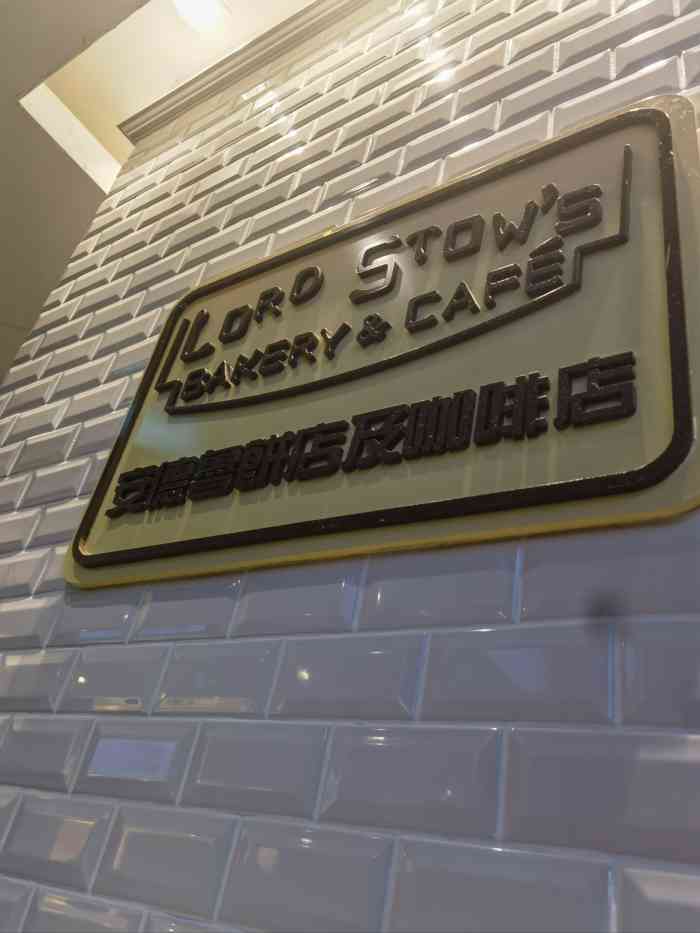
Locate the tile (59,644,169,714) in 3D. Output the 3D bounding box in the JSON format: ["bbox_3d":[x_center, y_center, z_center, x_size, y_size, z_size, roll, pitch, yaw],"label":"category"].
[{"bbox_3d":[-0.259,0.227,0.784,0.150,0.075,0.010,-11,-39,33],"label":"tile"}]

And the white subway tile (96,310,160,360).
[{"bbox_3d":[-0.396,-0.239,1.281,0.150,0.075,0.010,-11,-39,33],"label":"white subway tile"}]

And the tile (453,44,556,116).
[{"bbox_3d":[0.214,-0.545,1.031,0.150,0.075,0.010,-11,-39,33],"label":"tile"}]

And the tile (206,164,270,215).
[{"bbox_3d":[-0.212,-0.521,1.363,0.150,0.075,0.010,-11,-39,33],"label":"tile"}]

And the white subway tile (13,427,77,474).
[{"bbox_3d":[-0.502,-0.033,1.198,0.150,0.075,0.010,-11,-39,33],"label":"white subway tile"}]

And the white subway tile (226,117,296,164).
[{"bbox_3d":[-0.183,-0.650,1.446,0.150,0.075,0.010,-11,-39,33],"label":"white subway tile"}]

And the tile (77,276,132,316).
[{"bbox_3d":[-0.493,-0.342,1.446,0.150,0.075,0.010,-11,-39,33],"label":"tile"}]

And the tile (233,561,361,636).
[{"bbox_3d":[-0.056,0.125,0.701,0.150,0.075,0.010,-11,-39,33],"label":"tile"}]

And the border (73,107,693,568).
[{"bbox_3d":[-0.014,-0.128,0.841,0.741,0.480,0.012,-11,-39,33],"label":"border"}]

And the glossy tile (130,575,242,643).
[{"bbox_3d":[-0.182,0.150,0.784,0.150,0.075,0.010,-11,-39,33],"label":"glossy tile"}]

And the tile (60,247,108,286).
[{"bbox_3d":[-0.590,-0.446,1.612,0.150,0.075,0.010,-11,-39,33],"label":"tile"}]

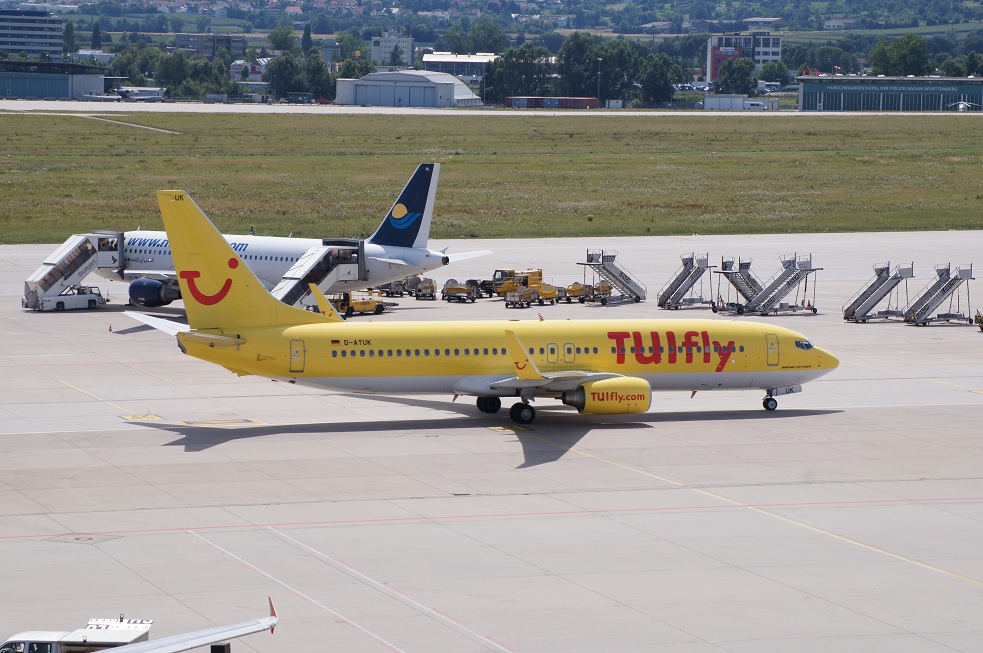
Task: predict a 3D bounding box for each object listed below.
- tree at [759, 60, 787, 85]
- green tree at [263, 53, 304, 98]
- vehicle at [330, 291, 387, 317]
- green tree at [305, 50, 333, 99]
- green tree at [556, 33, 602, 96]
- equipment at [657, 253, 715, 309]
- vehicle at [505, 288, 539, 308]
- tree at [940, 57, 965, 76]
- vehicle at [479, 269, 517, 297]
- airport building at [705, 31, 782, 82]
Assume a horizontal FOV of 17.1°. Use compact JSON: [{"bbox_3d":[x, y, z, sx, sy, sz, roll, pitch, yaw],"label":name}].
[{"bbox_3d":[97.366,-87.526,1130.000,10.360,8.630,10.000,1,5,0],"label":"tree"},{"bbox_3d":[-60.720,-73.190,960.000,11.800,14.300,11.800,0,5,0],"label":"green tree"},{"bbox_3d":[-10.310,-1.850,251.730,3.900,1.900,1.900,-3,5,-32],"label":"vehicle"},{"bbox_3d":[-53.080,-77.305,1010.000,8.020,15.740,8.000,1,5,0],"label":"green tree"},{"bbox_3d":[27.380,-81.826,1030.000,13.850,22.660,13.000,1,5,0],"label":"green tree"},{"bbox_3d":[15.442,-3.627,257.608,5.000,4.150,1.800,-4,7,-45],"label":"equipment"},{"bbox_3d":[2.390,-2.250,260.070,2.500,1.500,1.400,-4,6,-43],"label":"vehicle"},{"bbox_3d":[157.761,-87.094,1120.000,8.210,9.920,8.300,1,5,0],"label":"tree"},{"bbox_3d":[0.500,-3.590,271.280,3.300,2.400,2.100,-2,5,-30],"label":"vehicle"},{"bbox_3d":[97.799,-102.793,1268.000,28.000,19.500,17.000,0,5,-1],"label":"airport building"}]

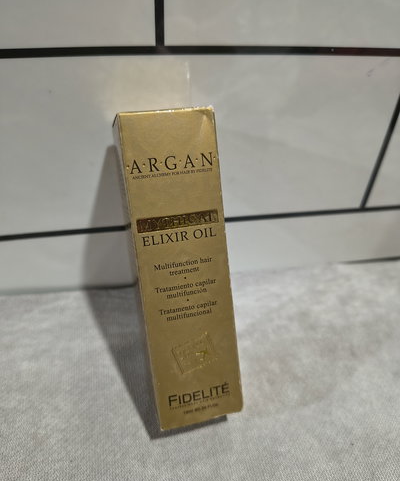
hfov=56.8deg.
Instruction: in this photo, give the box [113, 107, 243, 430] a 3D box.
[{"bbox_3d":[-0.008,0.010,0.139,0.030,0.108,0.030,-9,11,-14],"label":"box"}]

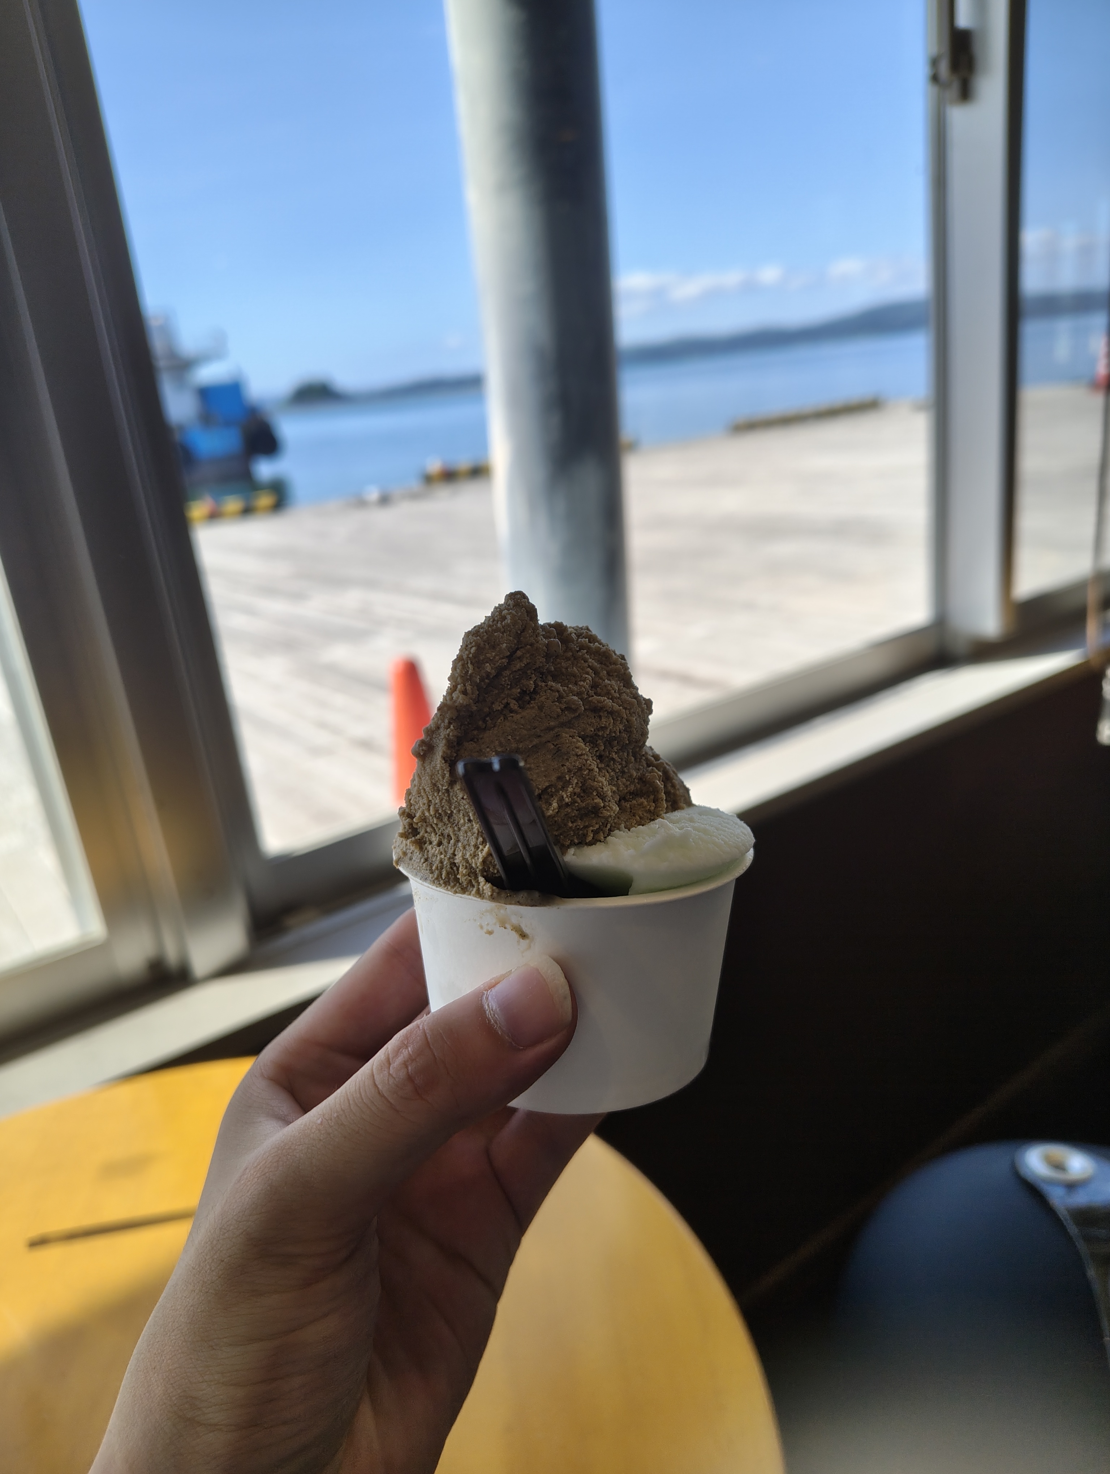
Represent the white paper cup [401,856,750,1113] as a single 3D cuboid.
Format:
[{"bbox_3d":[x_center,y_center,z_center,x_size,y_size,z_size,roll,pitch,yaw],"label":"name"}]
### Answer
[{"bbox_3d":[0.005,0.050,0.247,0.084,0.051,0.084,-1,11,0],"label":"white paper cup"}]

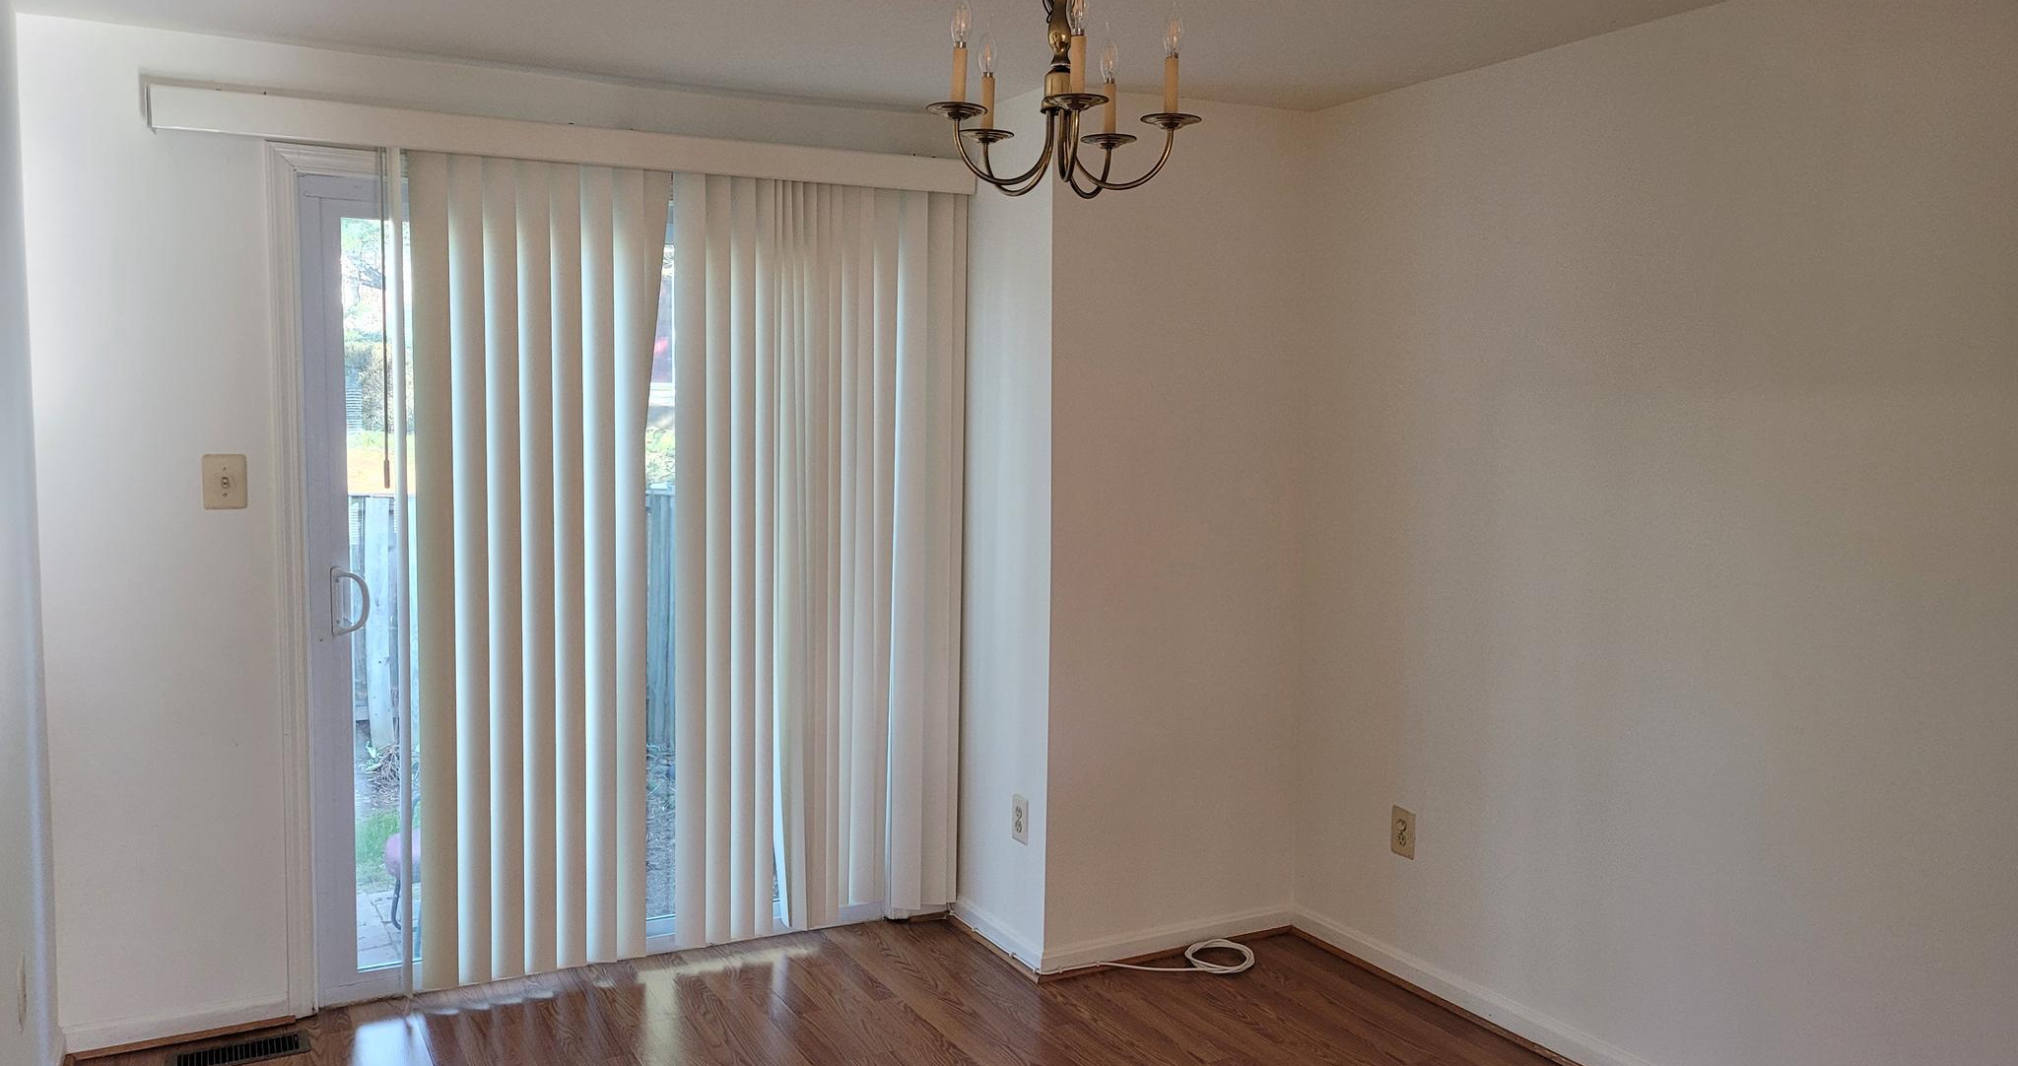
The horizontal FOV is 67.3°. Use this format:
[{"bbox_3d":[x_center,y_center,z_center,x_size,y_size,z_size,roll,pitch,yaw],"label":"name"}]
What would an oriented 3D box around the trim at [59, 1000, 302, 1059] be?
[{"bbox_3d":[-1.935,1.151,3.544,0.478,0.074,0.029,-2,5,-28],"label":"trim"}]

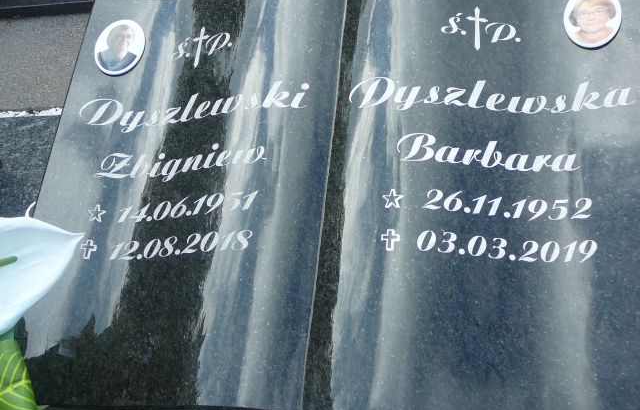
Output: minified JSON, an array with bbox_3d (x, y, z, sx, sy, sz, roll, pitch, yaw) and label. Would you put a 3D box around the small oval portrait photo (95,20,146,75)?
[{"bbox_3d":[-0.255,-0.201,1.060,0.063,0.008,0.085,4,64,3],"label":"small oval portrait photo"}]

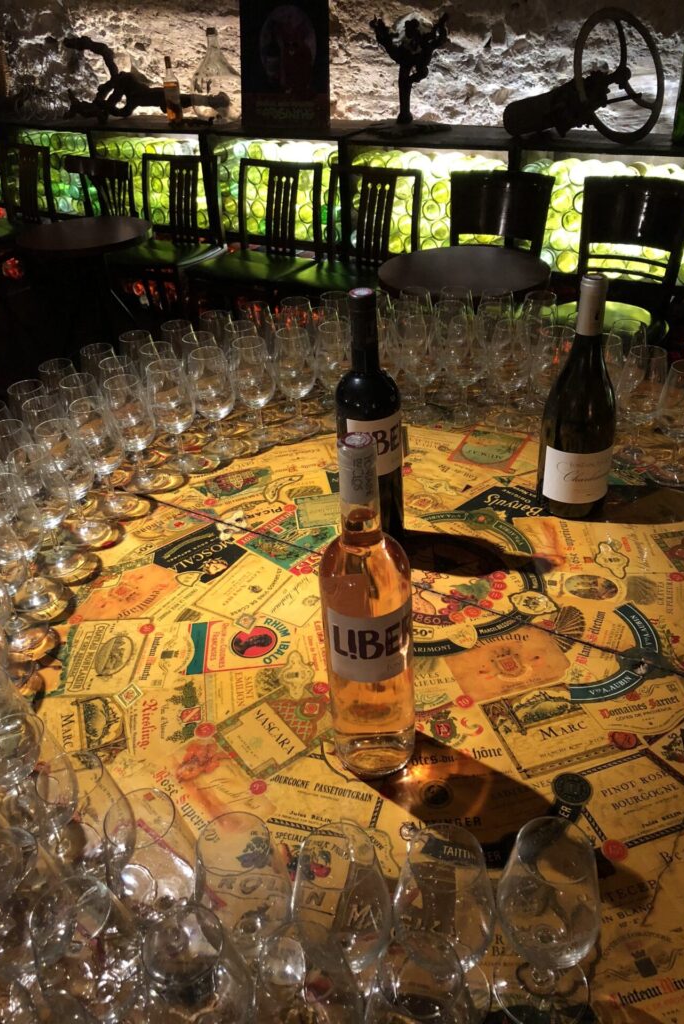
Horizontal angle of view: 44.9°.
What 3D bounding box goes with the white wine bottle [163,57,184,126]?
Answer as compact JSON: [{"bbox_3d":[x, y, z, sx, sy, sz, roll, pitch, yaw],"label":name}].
[{"bbox_3d":[-0.854,-2.098,4.121,0.079,0.288,0.079,18,39,30],"label":"white wine bottle"}]

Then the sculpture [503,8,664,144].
[{"bbox_3d":[0.839,-1.608,3.017,0.449,0.436,0.620,-24,38,-28],"label":"sculpture"}]

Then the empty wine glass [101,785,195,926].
[{"bbox_3d":[-0.127,0.263,0.586,0.066,0.154,0.066,-5,34,0],"label":"empty wine glass"}]

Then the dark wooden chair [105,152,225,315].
[{"bbox_3d":[-0.848,-1.254,4.075,0.440,0.850,0.460,17,40,28],"label":"dark wooden chair"}]

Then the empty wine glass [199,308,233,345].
[{"bbox_3d":[-0.191,-0.240,1.330,0.065,0.156,0.065,-4,34,0],"label":"empty wine glass"}]

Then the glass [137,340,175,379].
[{"bbox_3d":[-0.262,-0.171,1.236,0.065,0.156,0.065,-4,34,0],"label":"glass"}]

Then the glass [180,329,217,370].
[{"bbox_3d":[-0.205,-0.191,1.260,0.065,0.156,0.065,-4,34,0],"label":"glass"}]

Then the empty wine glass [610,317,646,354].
[{"bbox_3d":[0.403,-0.192,1.192,0.066,0.155,0.066,-4,33,0],"label":"empty wine glass"}]

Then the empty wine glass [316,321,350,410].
[{"bbox_3d":[-0.005,-0.210,1.269,0.066,0.154,0.066,-5,34,0],"label":"empty wine glass"}]

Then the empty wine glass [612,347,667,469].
[{"bbox_3d":[0.404,-0.144,1.119,0.066,0.154,0.066,-5,34,0],"label":"empty wine glass"}]

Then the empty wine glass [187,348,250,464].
[{"bbox_3d":[-0.185,-0.162,1.221,0.066,0.154,0.066,-5,34,0],"label":"empty wine glass"}]

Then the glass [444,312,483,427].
[{"bbox_3d":[0.187,-0.211,1.244,0.066,0.155,0.066,-3,34,2],"label":"glass"}]

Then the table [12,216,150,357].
[{"bbox_3d":[-1.020,-0.839,3.583,0.535,0.740,0.535,-5,34,0],"label":"table"}]

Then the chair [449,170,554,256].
[{"bbox_3d":[0.531,-0.841,3.290,0.440,0.850,0.500,17,40,28],"label":"chair"}]

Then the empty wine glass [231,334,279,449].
[{"bbox_3d":[-0.129,-0.179,1.236,0.066,0.155,0.066,-4,33,0],"label":"empty wine glass"}]

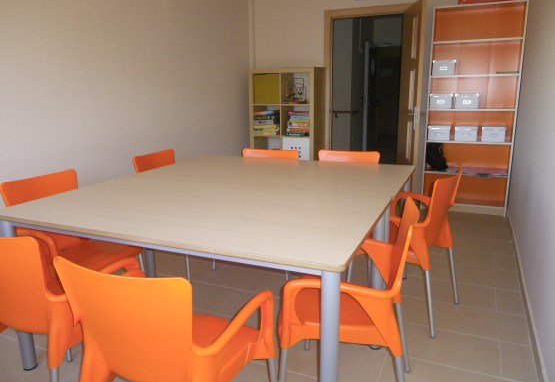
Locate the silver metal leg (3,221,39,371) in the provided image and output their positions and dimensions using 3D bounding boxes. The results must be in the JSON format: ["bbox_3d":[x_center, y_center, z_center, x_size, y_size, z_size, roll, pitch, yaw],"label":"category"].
[{"bbox_3d":[-1.203,0.489,2.085,0.062,0.735,0.062,5,15,23],"label":"silver metal leg"}]

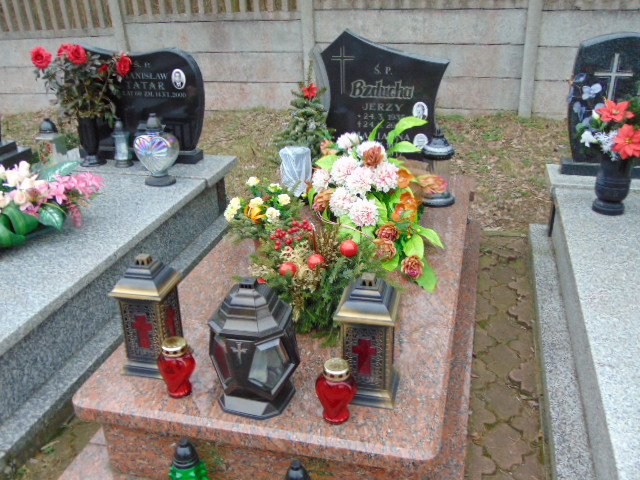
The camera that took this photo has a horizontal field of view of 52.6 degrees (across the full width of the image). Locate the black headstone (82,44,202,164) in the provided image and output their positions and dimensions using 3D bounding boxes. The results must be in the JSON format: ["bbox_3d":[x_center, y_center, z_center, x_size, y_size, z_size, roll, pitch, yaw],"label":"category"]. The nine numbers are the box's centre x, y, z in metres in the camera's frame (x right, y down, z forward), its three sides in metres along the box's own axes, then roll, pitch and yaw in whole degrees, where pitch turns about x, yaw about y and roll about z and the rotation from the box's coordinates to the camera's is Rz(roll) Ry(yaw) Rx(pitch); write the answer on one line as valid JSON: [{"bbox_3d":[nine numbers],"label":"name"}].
[{"bbox_3d":[-0.967,-0.719,3.385,0.765,0.592,0.143,5,25,14],"label":"black headstone"}]

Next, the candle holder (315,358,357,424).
[{"bbox_3d":[0.041,0.354,1.526,0.095,0.145,0.076,1,24,6],"label":"candle holder"}]

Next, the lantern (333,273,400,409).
[{"bbox_3d":[0.118,0.228,1.585,0.147,0.323,0.147,4,25,12],"label":"lantern"}]

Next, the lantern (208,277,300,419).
[{"bbox_3d":[-0.161,0.241,1.575,0.212,0.322,0.212,4,25,12],"label":"lantern"}]

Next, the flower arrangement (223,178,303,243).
[{"bbox_3d":[-0.207,-0.101,2.417,0.296,0.260,0.265,5,25,14],"label":"flower arrangement"}]

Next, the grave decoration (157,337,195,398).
[{"bbox_3d":[-0.354,0.318,1.629,0.094,0.145,0.076,3,25,11],"label":"grave decoration"}]

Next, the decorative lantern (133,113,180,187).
[{"bbox_3d":[-0.770,-0.438,3.064,0.243,0.332,0.158,1,24,6],"label":"decorative lantern"}]

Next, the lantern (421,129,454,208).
[{"bbox_3d":[0.507,-0.317,2.778,0.148,0.326,0.148,5,25,14],"label":"lantern"}]

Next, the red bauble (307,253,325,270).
[{"bbox_3d":[-0.011,0.062,1.864,0.051,0.051,0.051,-1,24,1],"label":"red bauble"}]

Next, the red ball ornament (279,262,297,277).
[{"bbox_3d":[-0.093,0.091,1.920,0.050,0.050,0.050,5,25,14],"label":"red ball ornament"}]

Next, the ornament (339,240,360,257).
[{"bbox_3d":[0.084,0.025,1.838,0.051,0.051,0.051,5,25,14],"label":"ornament"}]

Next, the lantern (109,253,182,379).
[{"bbox_3d":[-0.445,0.189,1.707,0.143,0.322,0.143,4,25,11],"label":"lantern"}]

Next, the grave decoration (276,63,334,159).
[{"bbox_3d":[-0.062,-0.538,3.011,0.275,0.566,0.265,5,25,14],"label":"grave decoration"}]

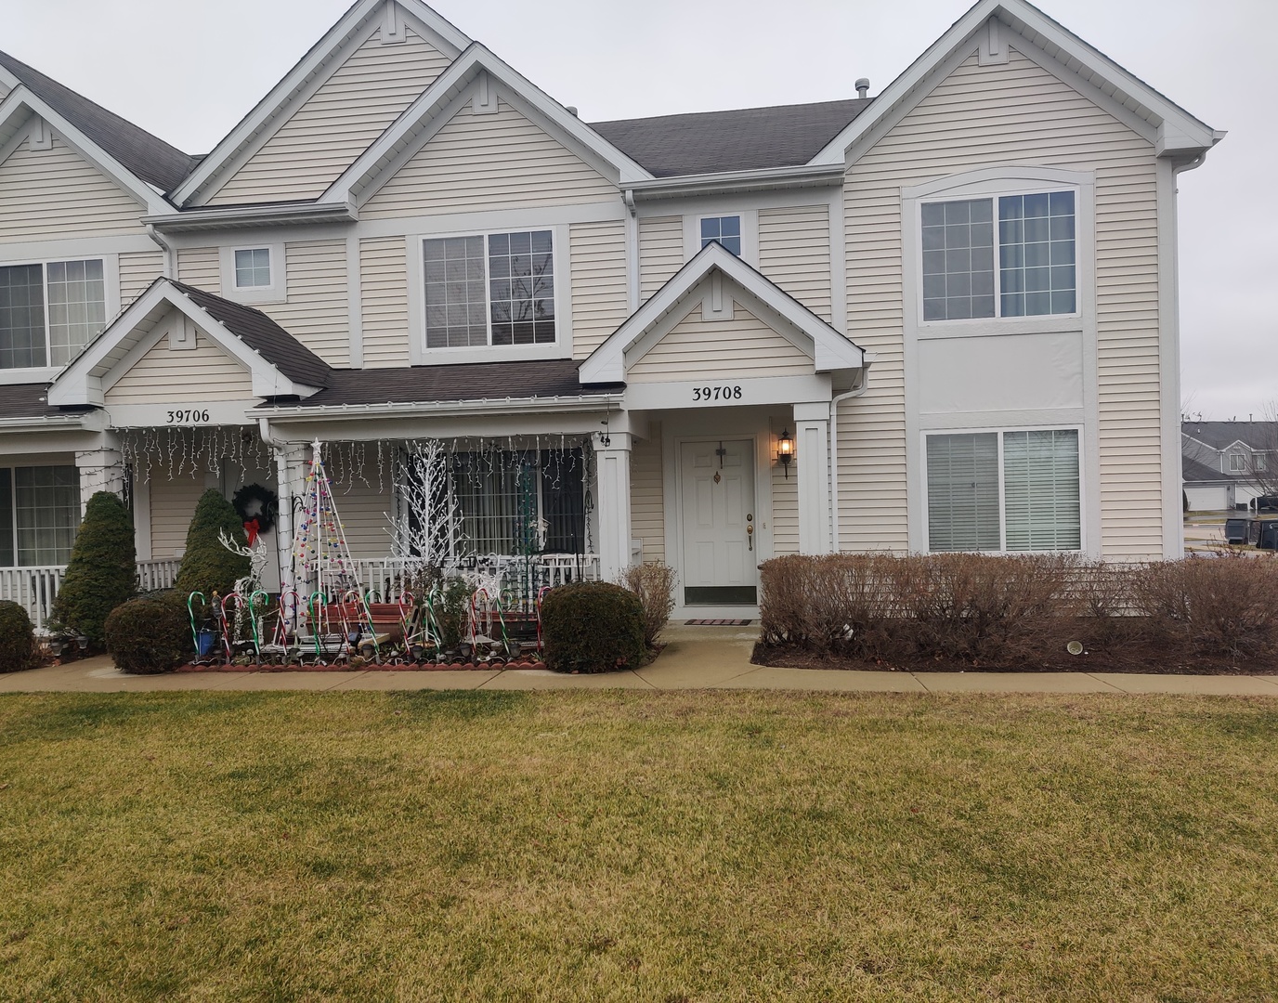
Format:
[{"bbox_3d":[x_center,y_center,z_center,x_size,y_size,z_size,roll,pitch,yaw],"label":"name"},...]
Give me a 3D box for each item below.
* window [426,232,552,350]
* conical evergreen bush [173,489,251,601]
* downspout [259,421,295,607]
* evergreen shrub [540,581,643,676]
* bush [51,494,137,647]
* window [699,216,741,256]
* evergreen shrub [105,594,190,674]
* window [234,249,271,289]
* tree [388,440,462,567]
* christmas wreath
[{"bbox_3d":[-1.878,-2.656,13.159,1.770,1.450,0.100,-1,1,10],"label":"window"},{"bbox_3d":[-4.772,0.772,11.653,0.863,1.765,0.863,-2,1,9],"label":"conical evergreen bush"},{"bbox_3d":[-4.049,0.198,11.825,0.160,2.300,0.280,-1,1,10],"label":"downspout"},{"bbox_3d":[-0.462,1.223,10.456,1.055,0.802,1.023,-2,1,9],"label":"evergreen shrub"},{"bbox_3d":[-6.075,0.777,11.680,0.930,1.800,0.930,-1,1,10],"label":"bush"},{"bbox_3d":[0.995,-3.212,12.649,0.530,0.530,0.090,-1,1,10],"label":"window"},{"bbox_3d":[-5.222,1.382,11.107,0.845,0.750,0.845,-2,1,9],"label":"evergreen shrub"},{"bbox_3d":[-5.045,-3.046,13.638,0.530,0.530,0.090,-2,1,9],"label":"window"},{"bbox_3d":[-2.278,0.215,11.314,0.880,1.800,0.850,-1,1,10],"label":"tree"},{"bbox_3d":[-5.027,0.110,13.676,0.640,0.680,0.140,-2,1,9],"label":"christmas wreath"}]

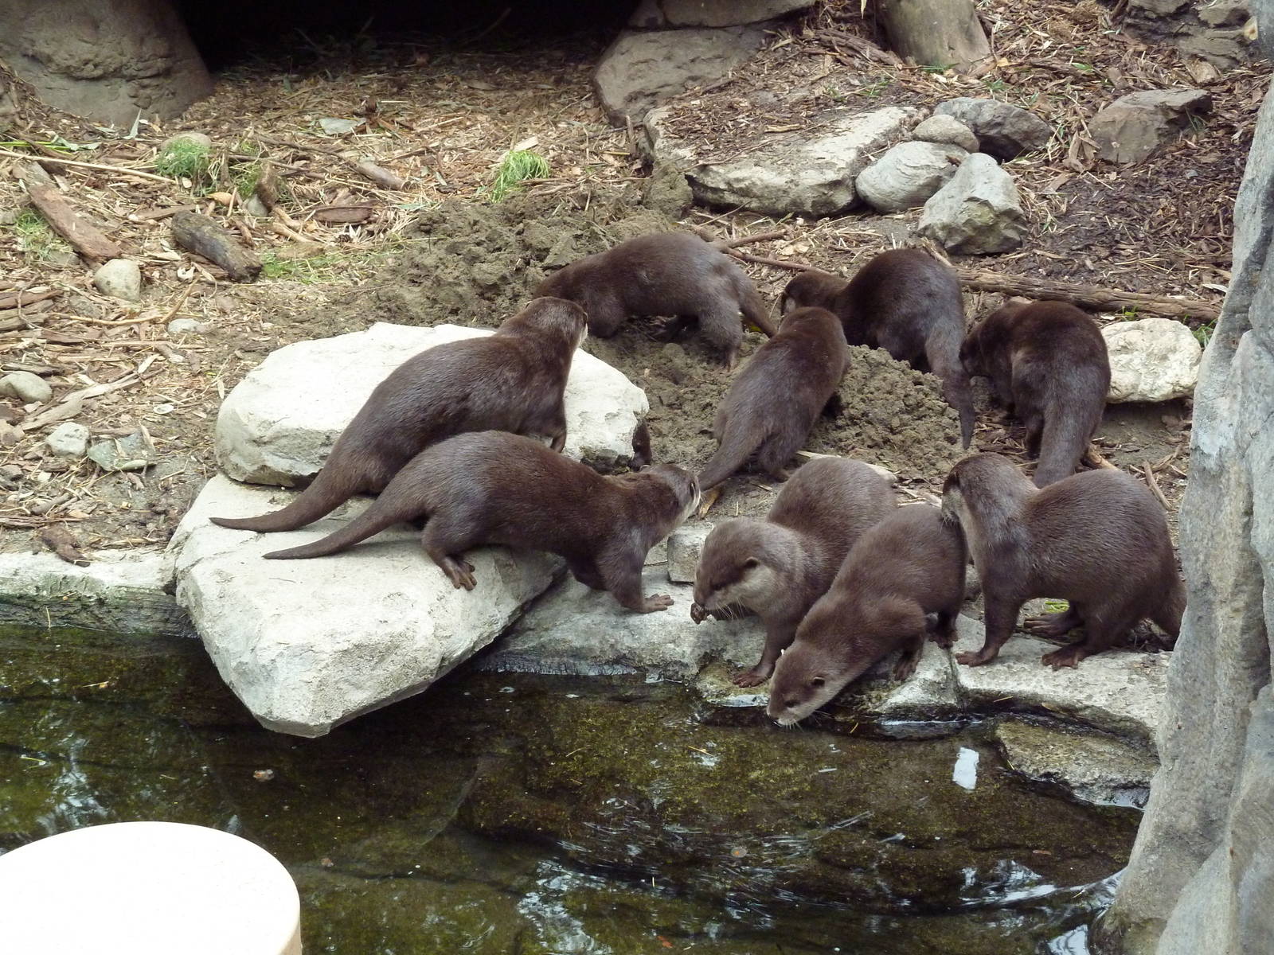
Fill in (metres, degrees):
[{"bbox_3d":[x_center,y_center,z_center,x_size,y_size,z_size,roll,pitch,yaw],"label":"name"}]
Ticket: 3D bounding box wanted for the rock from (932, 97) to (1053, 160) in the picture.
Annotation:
[{"bbox_3d":[0.757,-0.765,5.622,0.240,0.122,0.163,5,24,11],"label":"rock"}]

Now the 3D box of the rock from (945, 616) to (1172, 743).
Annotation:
[{"bbox_3d":[0.613,0.295,3.815,0.347,0.097,0.250,12,27,25],"label":"rock"}]

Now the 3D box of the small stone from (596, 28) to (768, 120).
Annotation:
[{"bbox_3d":[0.096,-0.832,5.366,0.350,0.175,0.220,0,24,0],"label":"small stone"}]

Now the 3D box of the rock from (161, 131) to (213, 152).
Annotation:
[{"bbox_3d":[-0.893,-0.651,5.259,0.105,0.065,0.090,0,24,0],"label":"rock"}]

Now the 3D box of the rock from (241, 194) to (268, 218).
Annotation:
[{"bbox_3d":[-0.767,-0.555,5.316,0.053,0.049,0.046,0,24,0],"label":"rock"}]

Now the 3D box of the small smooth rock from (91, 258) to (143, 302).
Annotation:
[{"bbox_3d":[-1.000,-0.379,5.105,0.092,0.062,0.075,0,24,0],"label":"small smooth rock"}]

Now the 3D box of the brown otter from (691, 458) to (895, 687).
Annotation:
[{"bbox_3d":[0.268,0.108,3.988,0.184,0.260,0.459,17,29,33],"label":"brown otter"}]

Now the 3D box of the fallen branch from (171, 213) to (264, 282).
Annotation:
[{"bbox_3d":[-0.772,-0.426,4.856,0.070,0.060,0.250,-13,27,-26],"label":"fallen branch"}]

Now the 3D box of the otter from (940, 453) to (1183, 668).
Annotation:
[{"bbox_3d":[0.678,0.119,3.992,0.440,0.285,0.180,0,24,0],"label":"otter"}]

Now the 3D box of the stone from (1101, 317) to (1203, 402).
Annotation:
[{"bbox_3d":[0.923,-0.213,4.785,0.190,0.120,0.140,0,24,0],"label":"stone"}]

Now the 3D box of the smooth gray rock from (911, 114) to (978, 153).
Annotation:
[{"bbox_3d":[0.680,-0.758,5.834,0.145,0.070,0.100,4,24,9],"label":"smooth gray rock"}]

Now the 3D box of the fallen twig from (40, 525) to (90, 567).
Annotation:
[{"bbox_3d":[-0.897,0.096,4.149,0.056,0.031,0.138,-16,28,-31],"label":"fallen twig"}]

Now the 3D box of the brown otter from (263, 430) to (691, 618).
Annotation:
[{"bbox_3d":[-0.250,0.059,3.933,0.673,0.291,0.178,-3,24,-7],"label":"brown otter"}]

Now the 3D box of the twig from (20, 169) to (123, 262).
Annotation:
[{"bbox_3d":[-1.159,-0.533,5.420,0.060,0.045,0.490,-14,31,-25],"label":"twig"}]

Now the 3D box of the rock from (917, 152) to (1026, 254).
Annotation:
[{"bbox_3d":[0.661,-0.551,5.186,0.204,0.168,0.173,0,24,0],"label":"rock"}]

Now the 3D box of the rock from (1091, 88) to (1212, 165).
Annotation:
[{"bbox_3d":[0.977,-0.677,5.076,0.225,0.130,0.160,0,24,0],"label":"rock"}]

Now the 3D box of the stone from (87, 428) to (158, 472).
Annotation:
[{"bbox_3d":[-0.825,-0.053,4.240,0.110,0.040,0.110,0,24,0],"label":"stone"}]

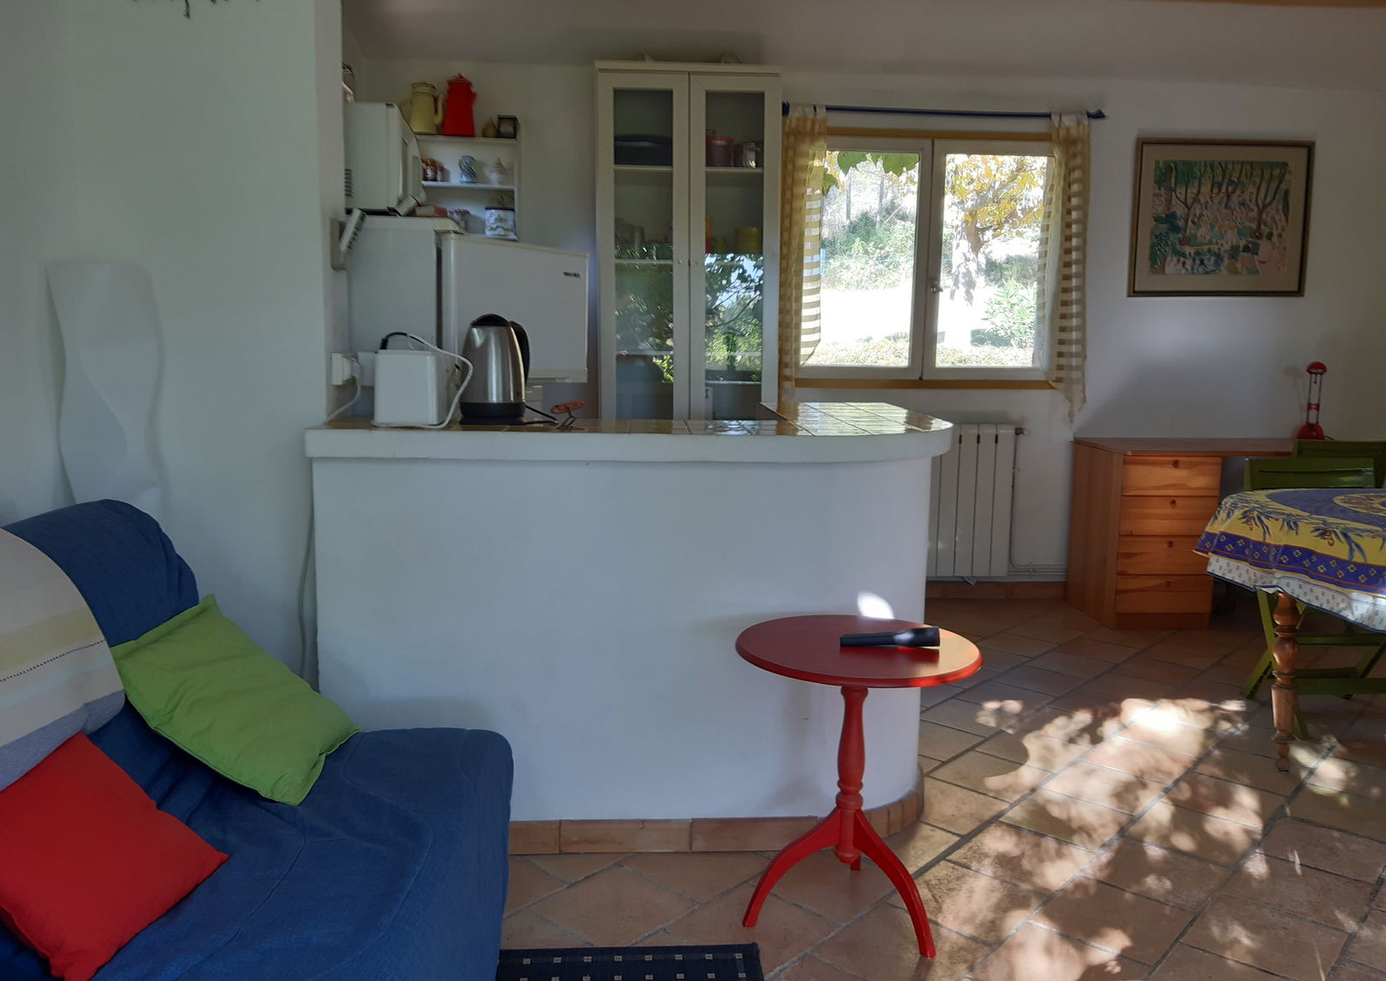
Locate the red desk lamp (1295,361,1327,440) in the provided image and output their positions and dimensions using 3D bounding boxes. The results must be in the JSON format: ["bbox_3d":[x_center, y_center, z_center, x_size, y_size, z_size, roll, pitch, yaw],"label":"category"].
[{"bbox_3d":[2.802,-0.402,4.704,0.130,0.356,0.140,4,8,25],"label":"red desk lamp"}]

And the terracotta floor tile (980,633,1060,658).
[{"bbox_3d":[1.318,0.632,4.217,0.248,0.015,0.248,7,10,41],"label":"terracotta floor tile"}]

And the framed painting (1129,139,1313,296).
[{"bbox_3d":[2.414,-1.239,4.763,0.826,0.694,0.030,0,7,-3],"label":"framed painting"}]

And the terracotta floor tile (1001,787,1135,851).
[{"bbox_3d":[0.943,0.835,2.630,0.248,0.015,0.248,7,10,41],"label":"terracotta floor tile"}]

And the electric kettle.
[{"bbox_3d":[-0.456,-0.284,2.423,0.155,0.246,0.200,5,9,27],"label":"electric kettle"}]

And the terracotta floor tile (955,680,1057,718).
[{"bbox_3d":[1.069,0.716,3.556,0.248,0.015,0.248,7,10,41],"label":"terracotta floor tile"}]

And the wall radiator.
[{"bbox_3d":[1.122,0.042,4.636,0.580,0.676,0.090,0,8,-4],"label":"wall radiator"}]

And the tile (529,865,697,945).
[{"bbox_3d":[-0.165,0.882,2.185,0.248,0.015,0.248,7,10,41],"label":"tile"}]

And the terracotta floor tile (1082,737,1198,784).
[{"bbox_3d":[1.266,0.767,2.948,0.242,0.012,0.250,8,11,42],"label":"terracotta floor tile"}]

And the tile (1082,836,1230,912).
[{"bbox_3d":[1.041,0.864,2.337,0.244,0.015,0.252,7,10,42],"label":"tile"}]

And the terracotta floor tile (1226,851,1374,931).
[{"bbox_3d":[1.328,0.883,2.287,0.248,0.015,0.248,7,10,41],"label":"terracotta floor tile"}]

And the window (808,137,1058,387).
[{"bbox_3d":[1.067,-1.038,4.731,1.149,1.076,0.070,0,7,-3],"label":"window"}]

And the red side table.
[{"bbox_3d":[0.317,0.596,2.126,0.473,0.577,0.473,1,7,0],"label":"red side table"}]

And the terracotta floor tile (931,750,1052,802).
[{"bbox_3d":[0.832,0.799,2.900,0.248,0.015,0.248,7,10,41],"label":"terracotta floor tile"}]

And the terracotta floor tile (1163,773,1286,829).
[{"bbox_3d":[1.404,0.823,2.750,0.248,0.015,0.248,7,10,41],"label":"terracotta floor tile"}]

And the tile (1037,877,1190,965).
[{"bbox_3d":[0.860,0.878,2.128,0.242,0.012,0.250,8,11,42],"label":"tile"}]

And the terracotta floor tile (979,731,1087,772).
[{"bbox_3d":[1.002,0.776,3.088,0.248,0.015,0.248,7,10,41],"label":"terracotta floor tile"}]

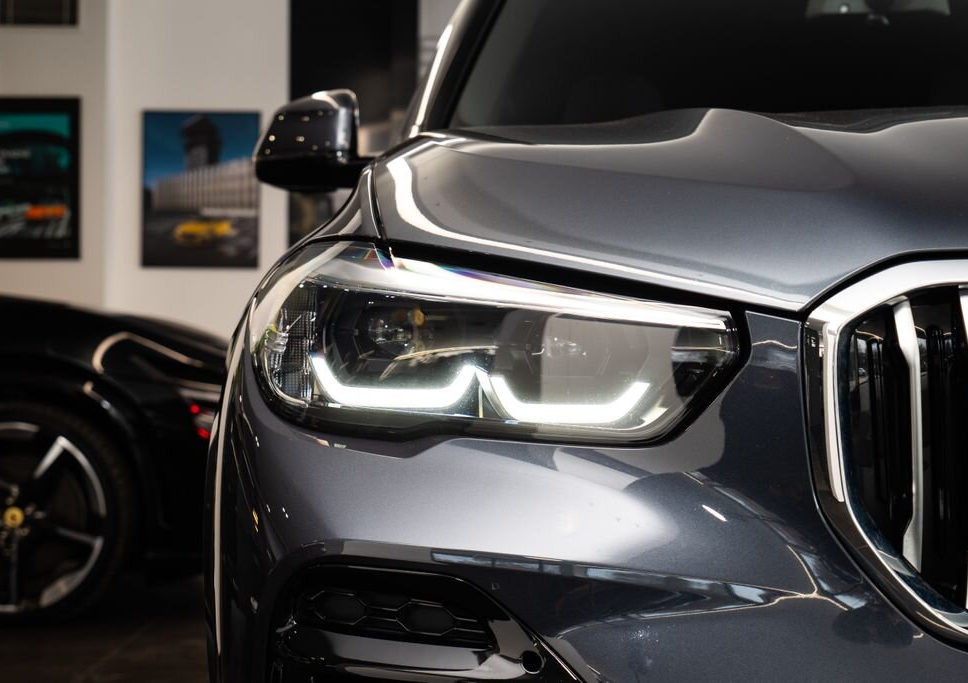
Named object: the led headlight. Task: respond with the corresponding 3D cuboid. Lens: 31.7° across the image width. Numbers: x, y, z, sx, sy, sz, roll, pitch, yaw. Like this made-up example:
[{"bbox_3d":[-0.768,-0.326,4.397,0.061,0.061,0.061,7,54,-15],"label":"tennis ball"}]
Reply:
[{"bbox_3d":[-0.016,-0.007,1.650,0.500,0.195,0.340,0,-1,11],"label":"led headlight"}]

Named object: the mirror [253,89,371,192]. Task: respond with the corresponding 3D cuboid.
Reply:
[{"bbox_3d":[-0.280,-0.347,2.960,0.235,0.180,0.160,0,-1,6],"label":"mirror"}]

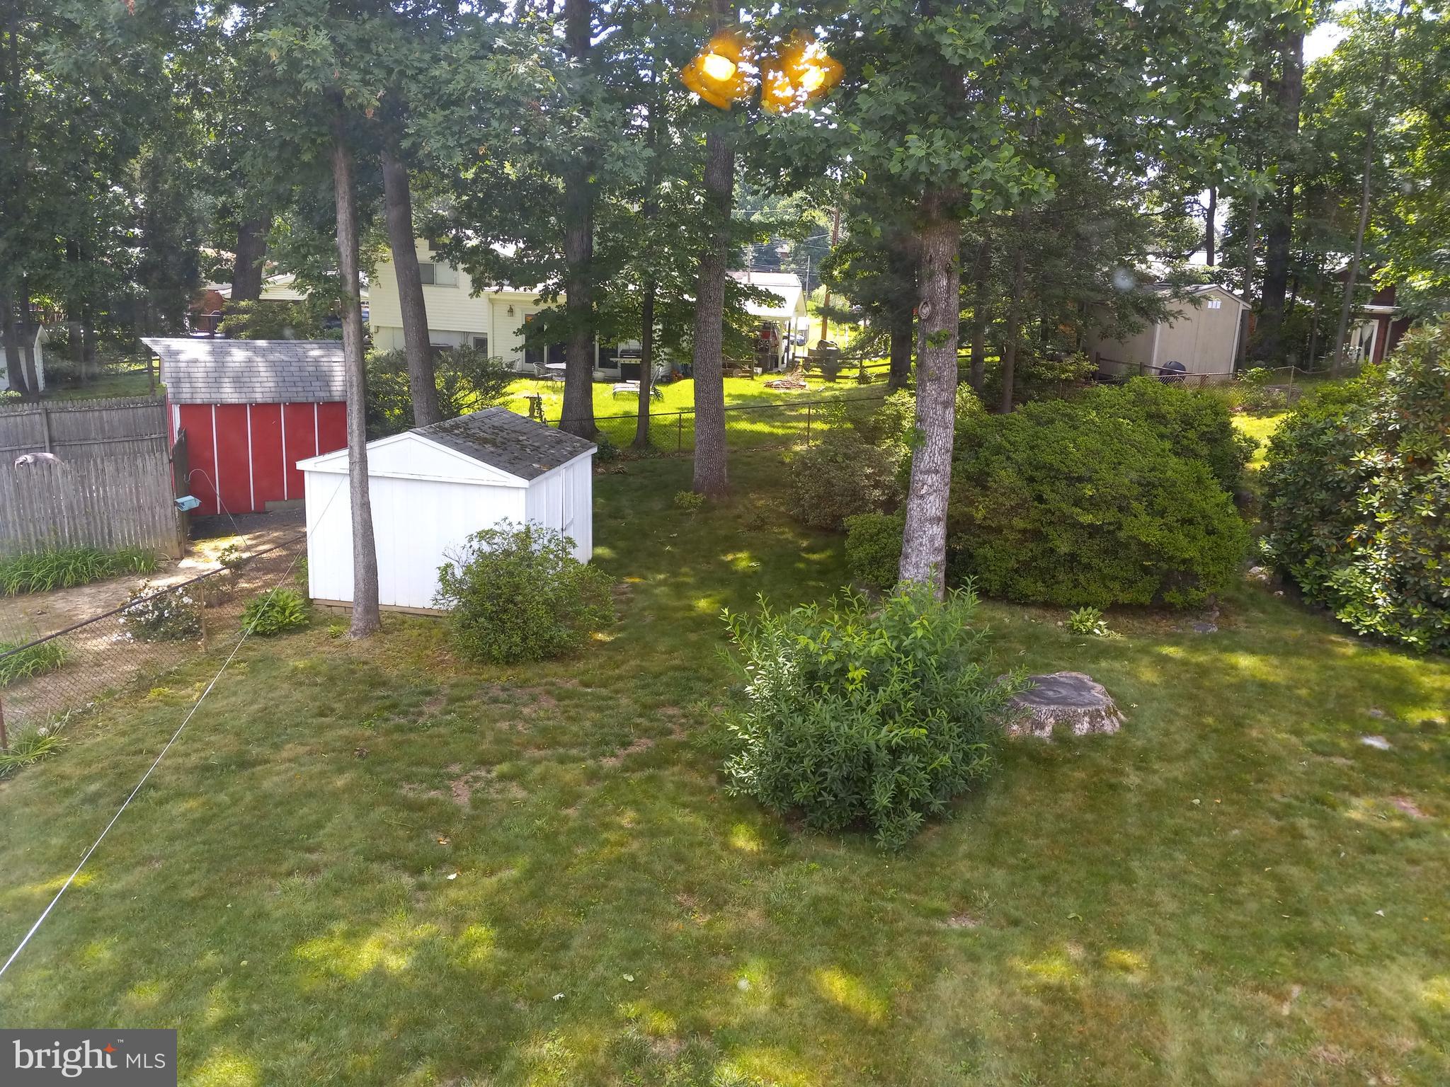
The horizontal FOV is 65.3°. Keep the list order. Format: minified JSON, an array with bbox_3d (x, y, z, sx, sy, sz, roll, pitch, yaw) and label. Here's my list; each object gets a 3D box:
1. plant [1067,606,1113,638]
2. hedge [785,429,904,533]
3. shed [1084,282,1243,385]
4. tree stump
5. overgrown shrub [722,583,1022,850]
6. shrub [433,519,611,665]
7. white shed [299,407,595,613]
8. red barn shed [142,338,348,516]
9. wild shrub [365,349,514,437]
[{"bbox_3d":[4.398,0.927,13.643,0.537,0.325,0.537,7,14,18],"label":"plant"},{"bbox_3d":[2.024,-1.120,19.202,1.994,1.540,1.894,4,13,6],"label":"hedge"},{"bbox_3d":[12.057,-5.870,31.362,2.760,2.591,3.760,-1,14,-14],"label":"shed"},{"bbox_3d":[3.436,1.584,11.410,1.159,0.287,1.159,7,14,18],"label":"tree stump"},{"bbox_3d":[1.238,1.327,9.580,2.530,1.831,2.403,5,13,8],"label":"overgrown shrub"},{"bbox_3d":[-2.420,0.522,13.733,2.125,1.462,1.950,0,13,-10],"label":"shrub"},{"bbox_3d":[-3.835,-0.559,16.376,3.191,2.528,3.246,5,13,8],"label":"white shed"},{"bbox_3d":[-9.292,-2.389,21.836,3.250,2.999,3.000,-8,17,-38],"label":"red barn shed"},{"bbox_3d":[-6.554,-3.136,26.046,3.309,2.749,2.900,-1,14,-14],"label":"wild shrub"}]

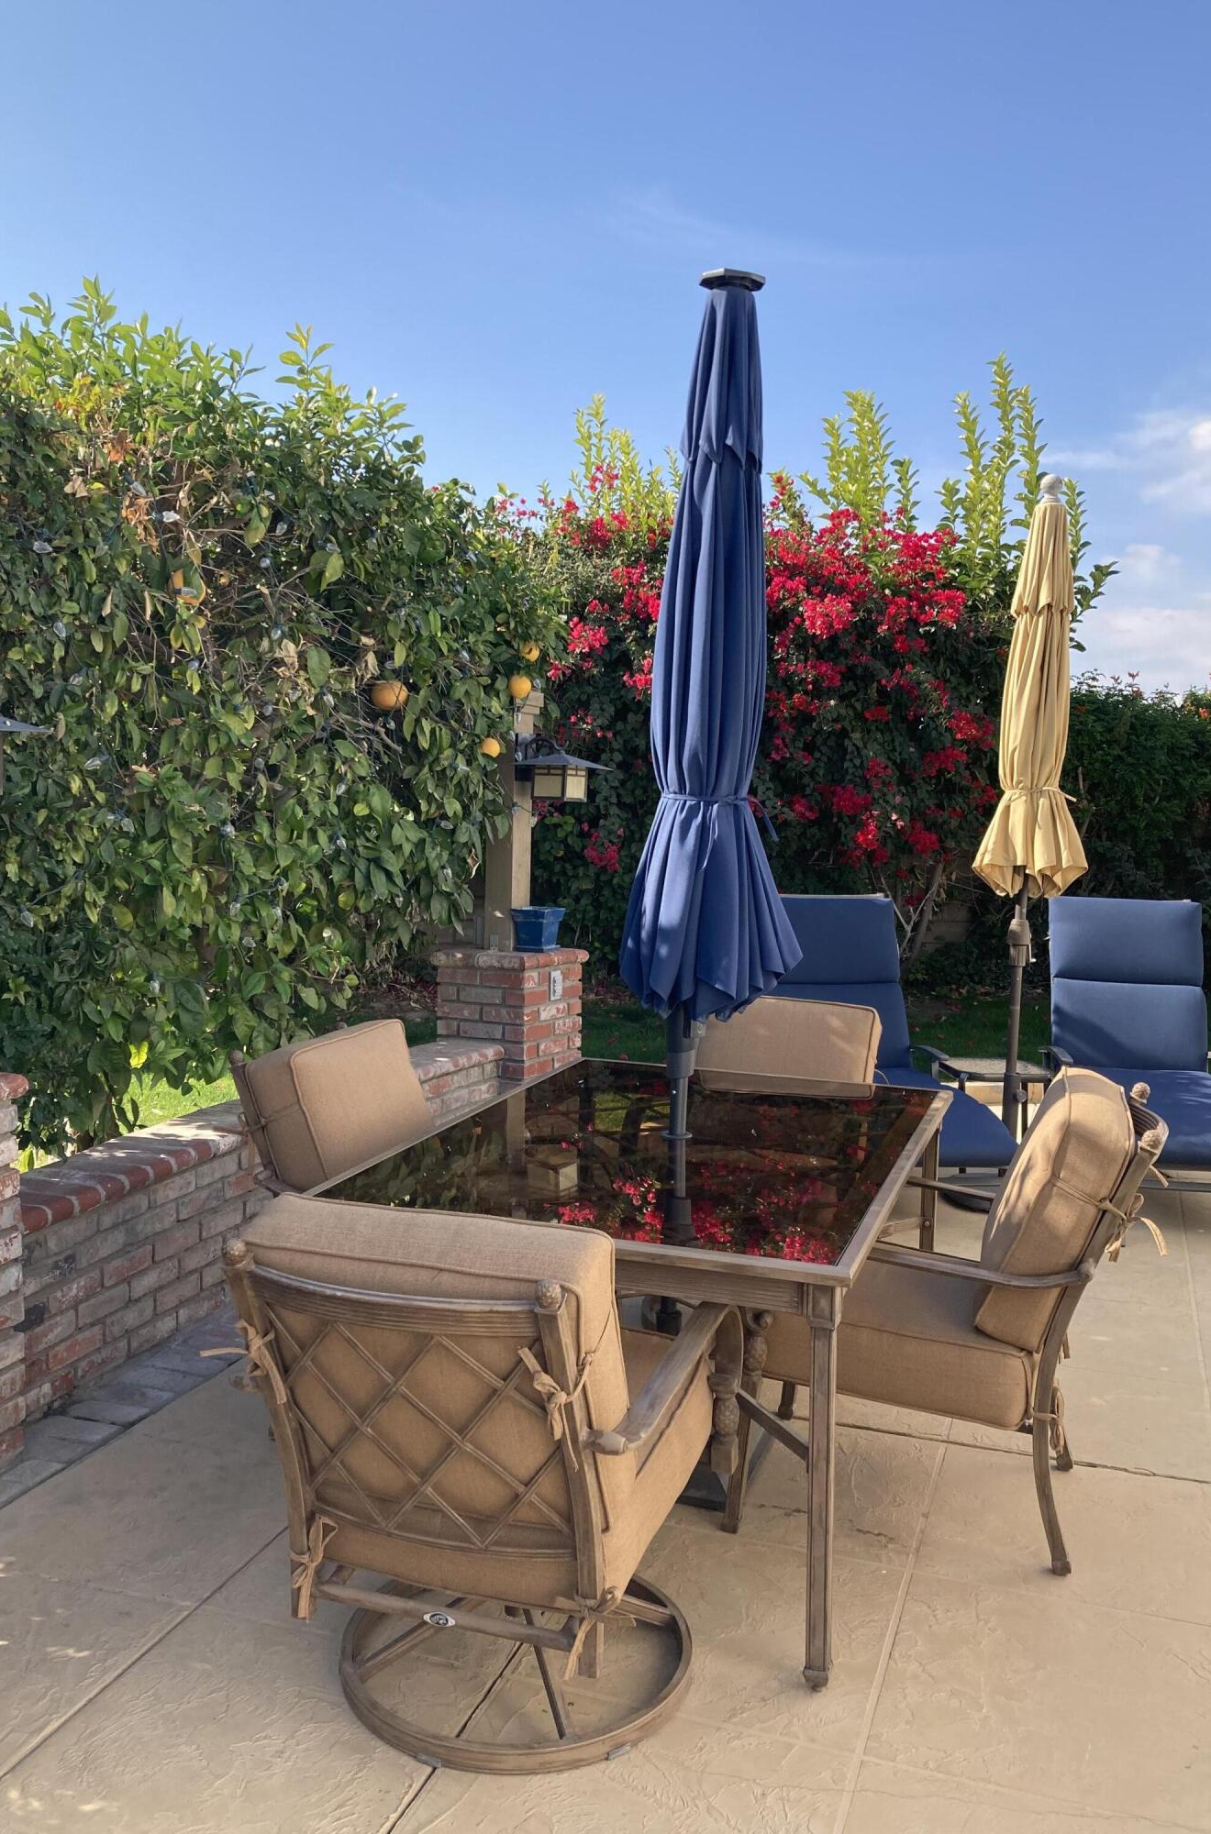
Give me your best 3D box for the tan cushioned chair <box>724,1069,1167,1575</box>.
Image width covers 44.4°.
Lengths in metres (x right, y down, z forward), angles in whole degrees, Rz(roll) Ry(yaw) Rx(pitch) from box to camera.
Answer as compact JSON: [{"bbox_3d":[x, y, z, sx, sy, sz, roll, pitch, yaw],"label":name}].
[{"bbox_3d":[0.727,0.803,3.115,0.846,0.866,0.654,2,5,18],"label":"tan cushioned chair"}]

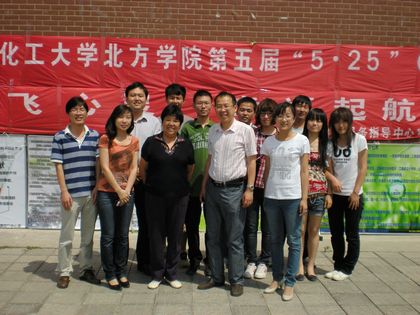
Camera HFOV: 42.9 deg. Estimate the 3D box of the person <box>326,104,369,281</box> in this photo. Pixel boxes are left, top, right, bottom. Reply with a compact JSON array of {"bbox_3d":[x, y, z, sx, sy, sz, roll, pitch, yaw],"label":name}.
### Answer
[{"bbox_3d":[1.300,0.343,5.083,0.430,1.630,0.300,3,5,17],"label":"person"}]

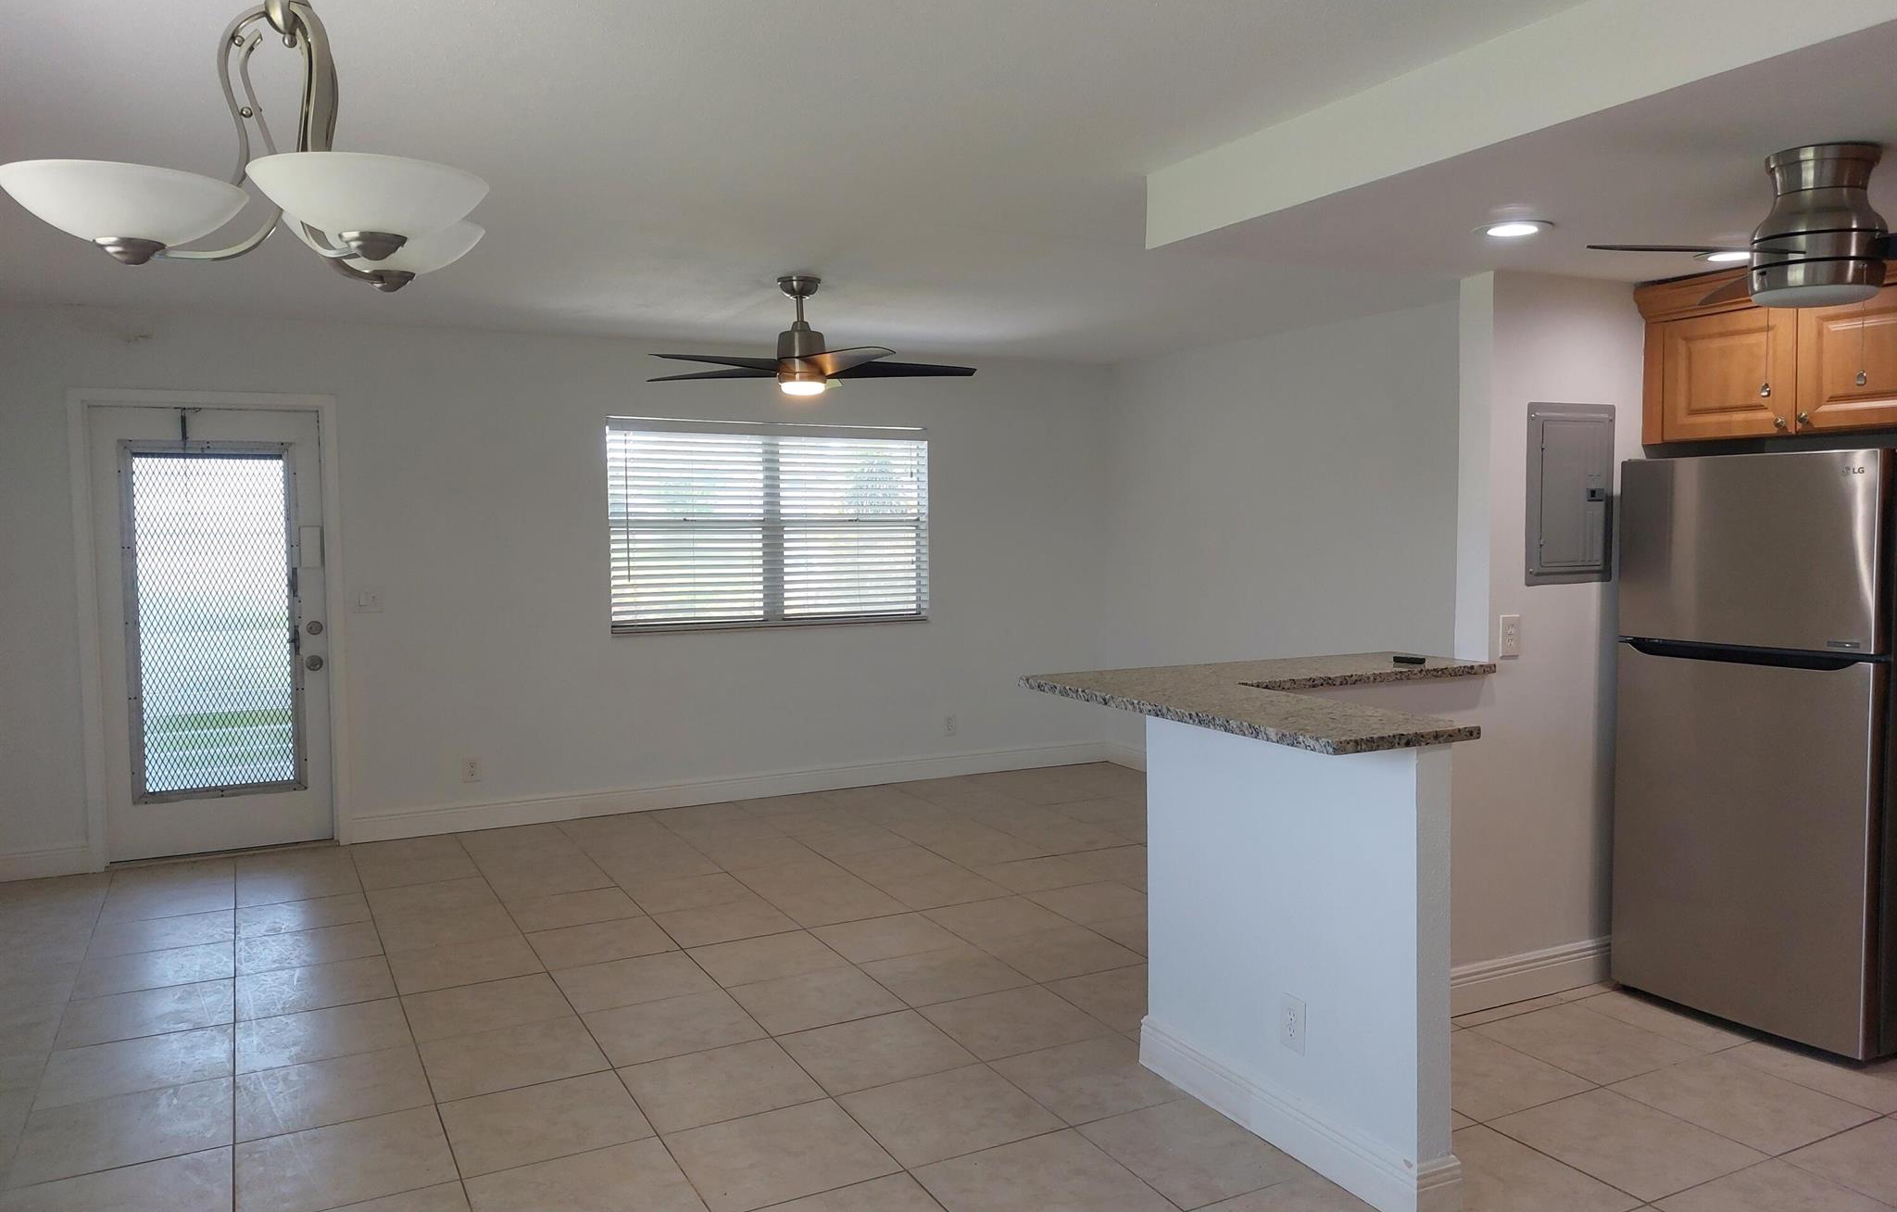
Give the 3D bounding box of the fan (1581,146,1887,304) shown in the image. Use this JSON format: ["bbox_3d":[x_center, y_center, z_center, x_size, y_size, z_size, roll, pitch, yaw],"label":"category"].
[{"bbox_3d":[1.776,-0.776,2.682,1.050,0.291,1.050,-2,4,-28],"label":"fan"}]

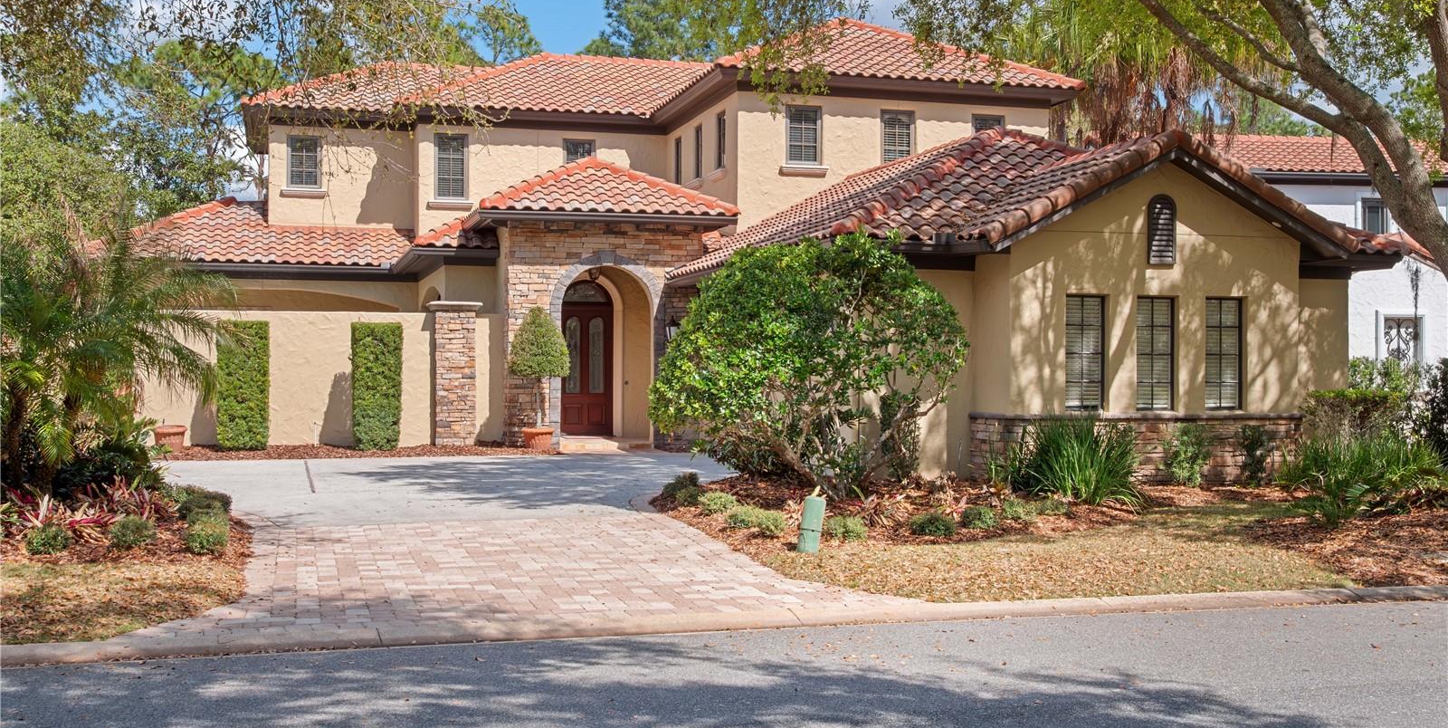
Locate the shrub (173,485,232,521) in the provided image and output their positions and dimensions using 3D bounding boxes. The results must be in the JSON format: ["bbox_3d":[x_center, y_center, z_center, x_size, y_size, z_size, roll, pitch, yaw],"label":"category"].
[{"bbox_3d":[-5.242,1.400,15.120,0.591,0.354,0.550,0,0,0],"label":"shrub"}]

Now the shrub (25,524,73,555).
[{"bbox_3d":[-5.717,1.476,12.759,0.403,0.235,0.395,0,0,0],"label":"shrub"}]

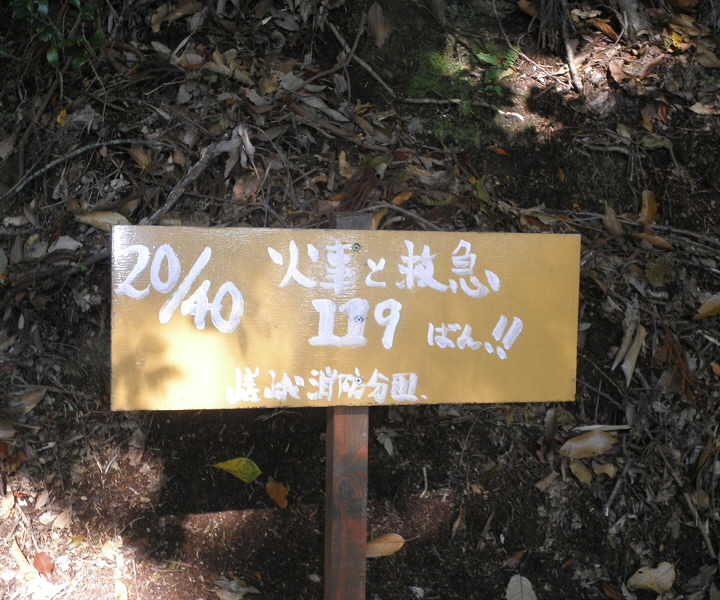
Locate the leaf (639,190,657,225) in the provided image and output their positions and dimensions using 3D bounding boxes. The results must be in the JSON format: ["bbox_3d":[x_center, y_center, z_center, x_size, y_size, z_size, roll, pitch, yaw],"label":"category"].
[{"bbox_3d":[0.518,-0.170,1.868,0.028,0.077,0.018,11,-32,-2],"label":"leaf"}]

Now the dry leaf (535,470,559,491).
[{"bbox_3d":[0.265,0.254,1.473,0.039,0.015,0.010,-28,-24,-13],"label":"dry leaf"}]

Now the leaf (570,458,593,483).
[{"bbox_3d":[0.316,0.247,1.484,0.019,0.008,0.044,-24,57,-17],"label":"leaf"}]

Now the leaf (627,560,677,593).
[{"bbox_3d":[0.426,0.400,1.512,0.086,0.033,0.018,-15,-27,-17],"label":"leaf"}]

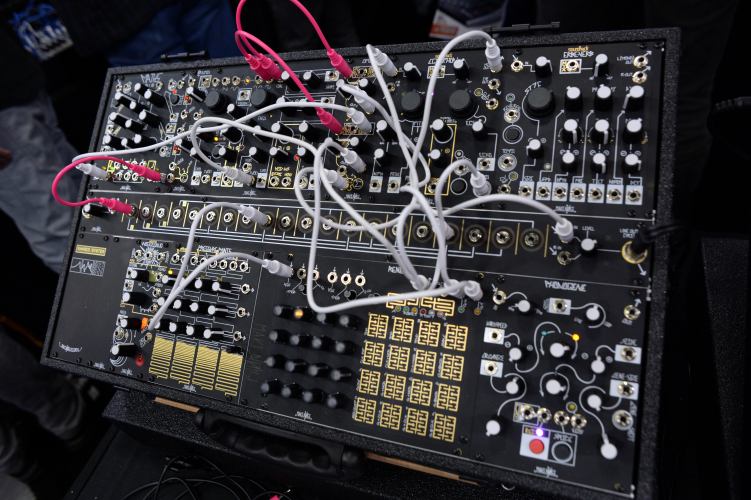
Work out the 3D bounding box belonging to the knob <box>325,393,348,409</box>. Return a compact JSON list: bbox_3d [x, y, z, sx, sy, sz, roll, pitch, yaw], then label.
[{"bbox_3d":[-0.029,0.112,0.372,0.011,0.015,0.012,-5,77,21],"label":"knob"}]

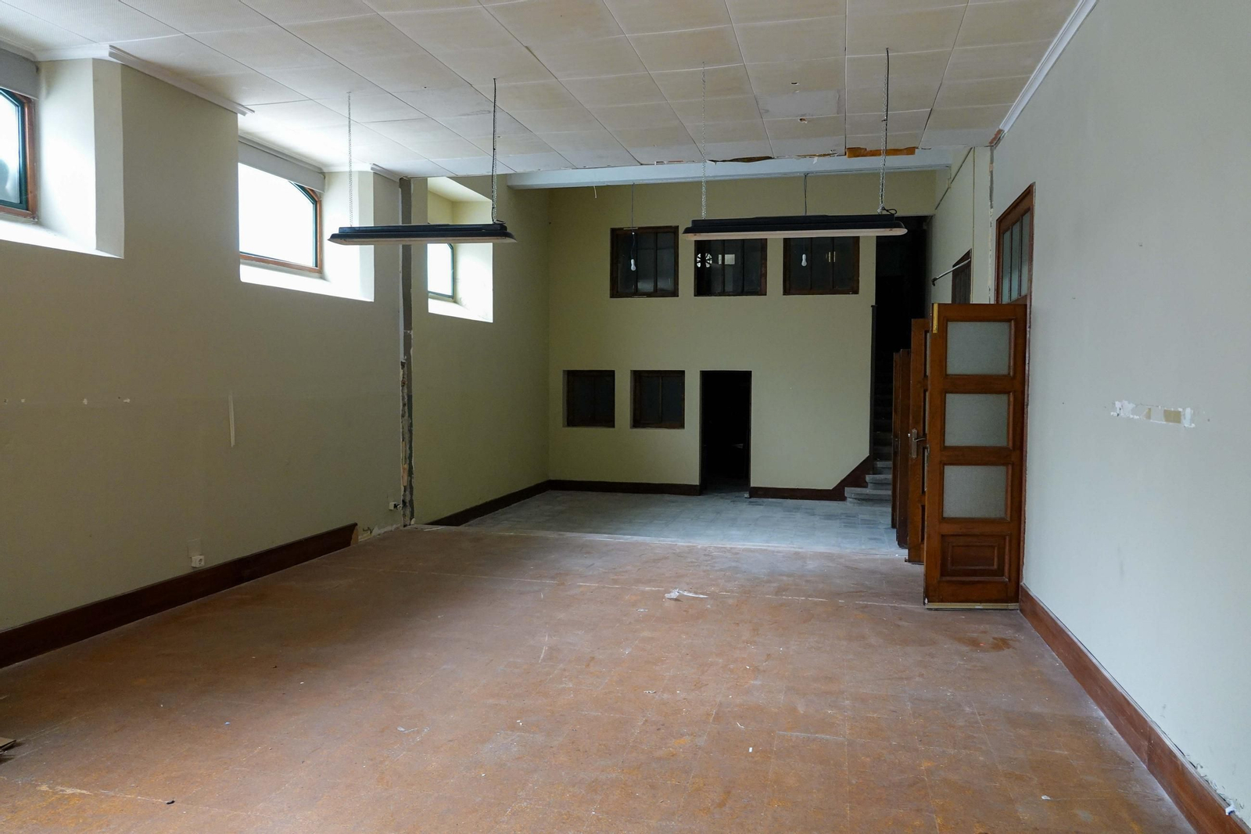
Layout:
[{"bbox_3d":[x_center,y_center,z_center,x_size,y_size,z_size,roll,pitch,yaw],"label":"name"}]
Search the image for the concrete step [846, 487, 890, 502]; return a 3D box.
[{"bbox_3d":[3.594,1.131,11.484,1.050,0.200,0.420,1,3,14],"label":"concrete step"}]

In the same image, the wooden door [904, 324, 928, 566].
[{"bbox_3d":[2.704,0.214,6.936,0.630,2.060,0.045,2,3,23],"label":"wooden door"}]

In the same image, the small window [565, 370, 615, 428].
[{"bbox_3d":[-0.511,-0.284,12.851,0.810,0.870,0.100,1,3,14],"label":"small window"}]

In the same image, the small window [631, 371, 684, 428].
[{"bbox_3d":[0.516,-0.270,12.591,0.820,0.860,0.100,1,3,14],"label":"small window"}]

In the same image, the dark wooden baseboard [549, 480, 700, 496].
[{"bbox_3d":[-0.045,1.065,12.652,2.380,0.175,0.028,1,3,14],"label":"dark wooden baseboard"}]

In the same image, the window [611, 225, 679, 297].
[{"bbox_3d":[0.282,-2.312,12.449,1.040,1.070,0.090,1,3,14],"label":"window"}]

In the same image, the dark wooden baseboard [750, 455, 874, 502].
[{"bbox_3d":[2.637,0.861,11.962,1.690,0.670,0.030,1,3,14],"label":"dark wooden baseboard"}]

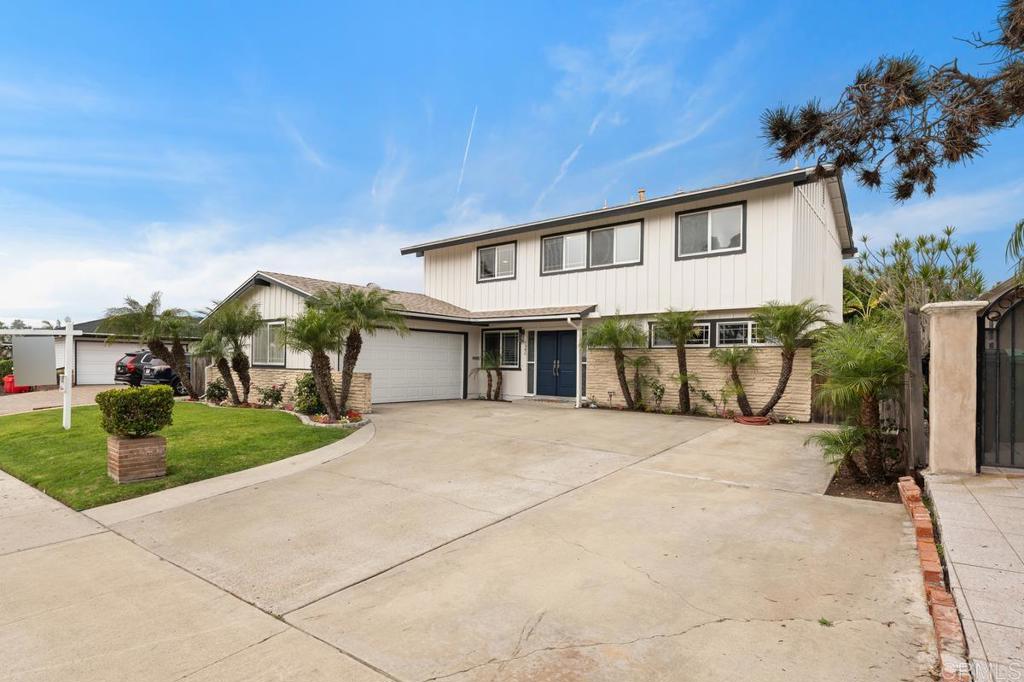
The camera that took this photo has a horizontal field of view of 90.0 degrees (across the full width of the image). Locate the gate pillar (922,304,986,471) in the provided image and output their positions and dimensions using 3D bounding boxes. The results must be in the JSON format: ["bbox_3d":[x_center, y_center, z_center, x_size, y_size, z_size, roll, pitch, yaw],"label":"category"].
[{"bbox_3d":[5.550,0.570,6.430,0.580,2.070,0.570,0,-2,40],"label":"gate pillar"}]

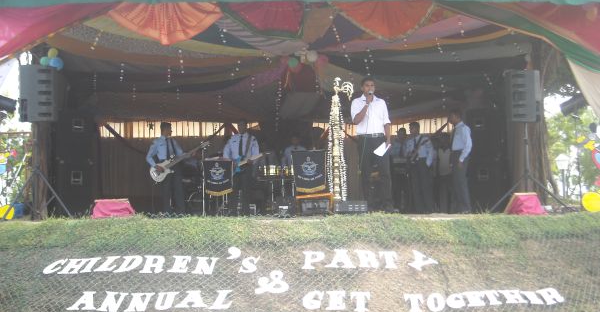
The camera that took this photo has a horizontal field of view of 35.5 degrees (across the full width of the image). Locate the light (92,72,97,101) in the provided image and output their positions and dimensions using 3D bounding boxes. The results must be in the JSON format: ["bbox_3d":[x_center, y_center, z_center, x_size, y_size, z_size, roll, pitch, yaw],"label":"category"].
[{"bbox_3d":[-3.293,-1.130,15.000,0.060,0.450,0.060,0,-4,0],"label":"light"}]

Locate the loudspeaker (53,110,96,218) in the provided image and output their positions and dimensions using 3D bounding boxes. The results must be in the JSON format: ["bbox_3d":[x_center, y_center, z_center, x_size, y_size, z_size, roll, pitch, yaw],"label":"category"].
[{"bbox_3d":[-3.654,0.130,15.200,0.670,1.700,0.560,1,-4,-8],"label":"loudspeaker"}]

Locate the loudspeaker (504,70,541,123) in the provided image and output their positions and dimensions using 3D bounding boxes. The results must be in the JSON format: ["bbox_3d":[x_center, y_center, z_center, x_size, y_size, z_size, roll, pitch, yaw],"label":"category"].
[{"bbox_3d":[2.853,-0.763,12.000,0.400,0.680,0.420,-2,-4,32],"label":"loudspeaker"}]

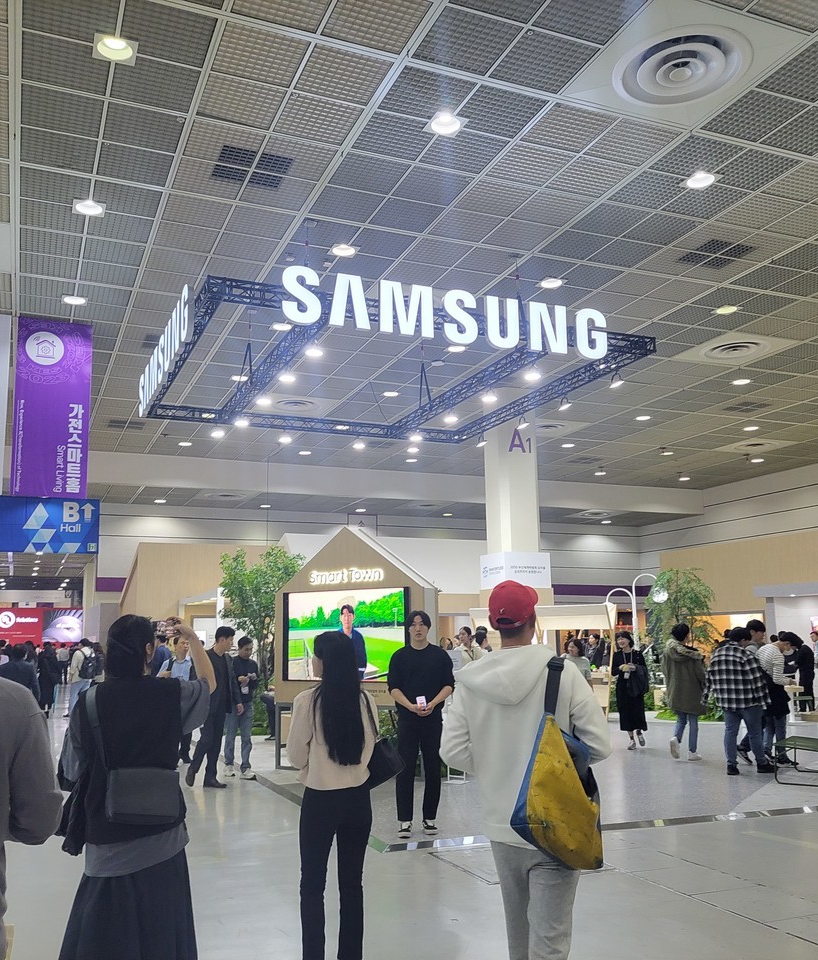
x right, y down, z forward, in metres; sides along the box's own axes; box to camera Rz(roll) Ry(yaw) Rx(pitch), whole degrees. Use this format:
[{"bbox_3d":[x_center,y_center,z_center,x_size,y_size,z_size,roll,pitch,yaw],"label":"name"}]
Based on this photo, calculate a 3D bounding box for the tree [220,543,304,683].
[{"bbox_3d":[-2.524,2.783,15.628,1.500,3.200,1.500,3,-11,-23],"label":"tree"}]

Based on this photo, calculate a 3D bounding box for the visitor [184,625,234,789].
[{"bbox_3d":[-2.190,2.525,9.979,0.500,1.720,0.500,-8,-12,36],"label":"visitor"}]

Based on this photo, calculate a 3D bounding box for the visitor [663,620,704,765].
[{"bbox_3d":[3.561,2.723,11.540,0.540,1.690,0.450,-8,-13,37],"label":"visitor"}]

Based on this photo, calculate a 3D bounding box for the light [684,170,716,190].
[{"bbox_3d":[4.816,-4.956,14.687,0.470,0.120,0.470,-1,-10,0],"label":"light"}]

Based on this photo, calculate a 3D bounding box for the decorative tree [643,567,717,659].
[{"bbox_3d":[5.286,3.148,17.429,1.400,2.850,1.400,3,-11,-23],"label":"decorative tree"}]

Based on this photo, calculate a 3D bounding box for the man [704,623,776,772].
[{"bbox_3d":[3.834,2.537,10.321,0.680,1.620,0.480,-5,-11,24],"label":"man"}]

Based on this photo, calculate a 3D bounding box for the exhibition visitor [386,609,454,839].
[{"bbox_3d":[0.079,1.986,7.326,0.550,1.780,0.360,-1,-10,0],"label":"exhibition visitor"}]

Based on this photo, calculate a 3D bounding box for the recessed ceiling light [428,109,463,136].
[{"bbox_3d":[0.536,-5.197,12.937,0.470,0.120,0.470,-1,-10,0],"label":"recessed ceiling light"}]

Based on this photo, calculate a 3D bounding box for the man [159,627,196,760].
[{"bbox_3d":[-3.091,2.932,11.993,0.520,1.650,0.380,5,-12,-30],"label":"man"}]

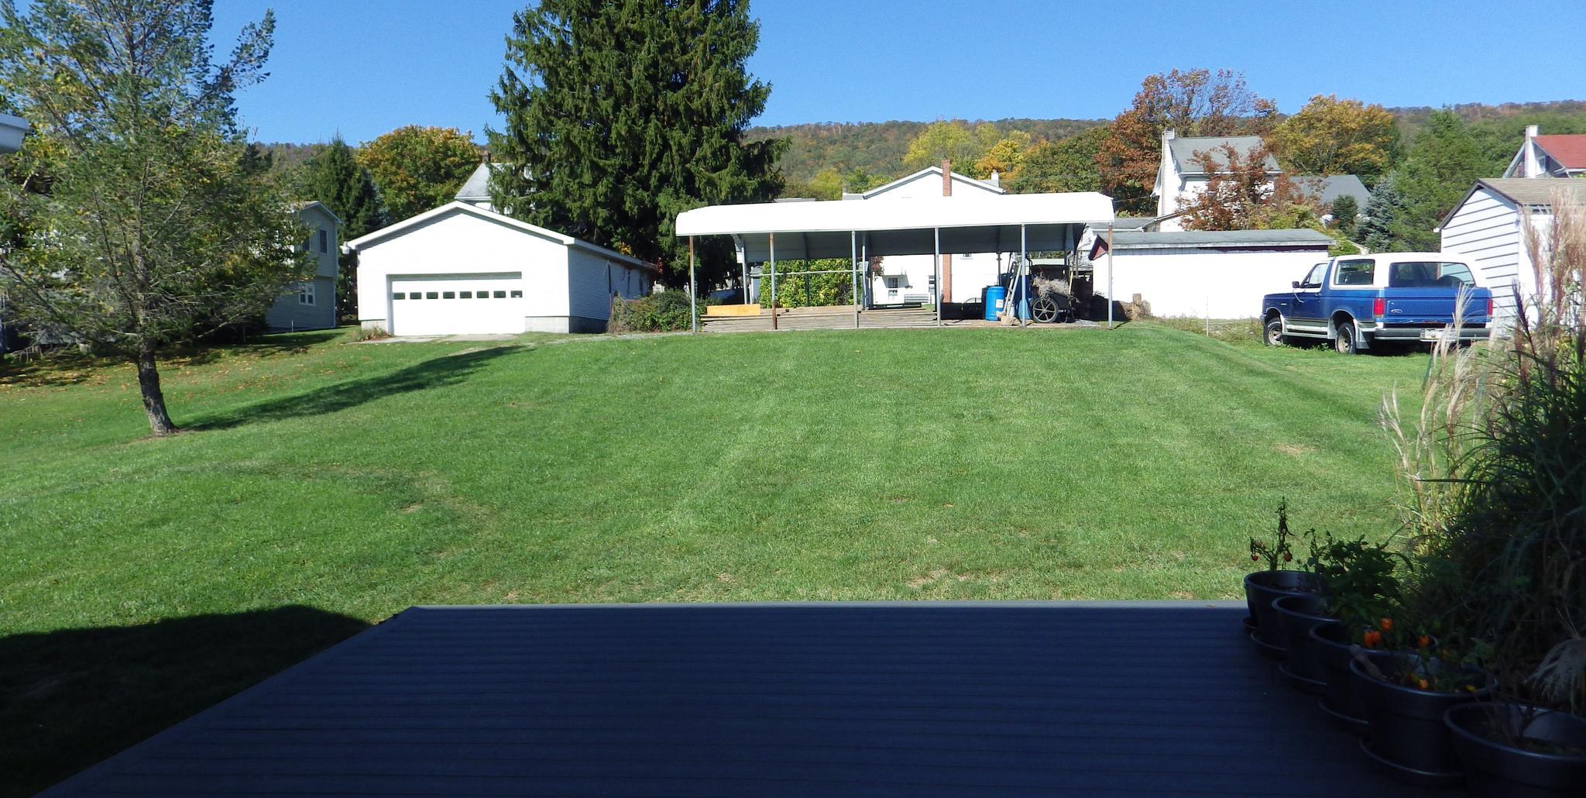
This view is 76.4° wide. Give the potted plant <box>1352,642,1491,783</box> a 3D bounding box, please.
[{"bbox_3d":[2.029,0.990,3.253,0.410,0.400,0.410,-1,2,7],"label":"potted plant"}]

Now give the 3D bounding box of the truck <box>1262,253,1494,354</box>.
[{"bbox_3d":[10.800,-1.750,19.100,2.000,1.860,4.600,0,5,1],"label":"truck"}]

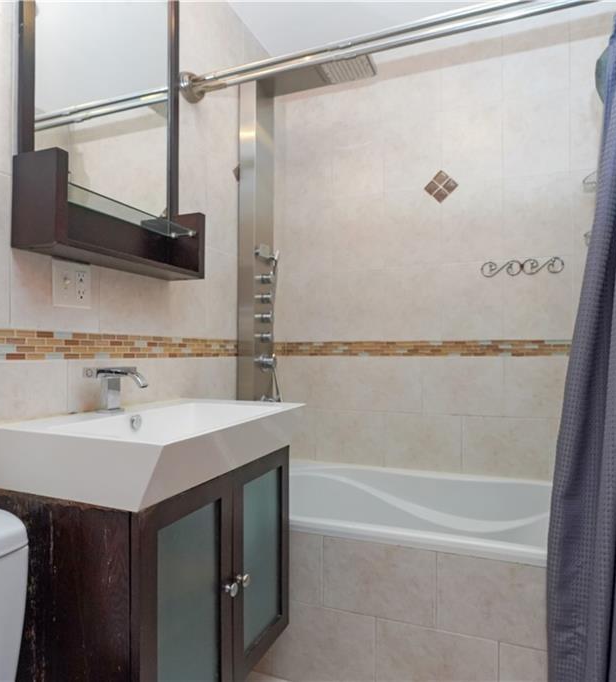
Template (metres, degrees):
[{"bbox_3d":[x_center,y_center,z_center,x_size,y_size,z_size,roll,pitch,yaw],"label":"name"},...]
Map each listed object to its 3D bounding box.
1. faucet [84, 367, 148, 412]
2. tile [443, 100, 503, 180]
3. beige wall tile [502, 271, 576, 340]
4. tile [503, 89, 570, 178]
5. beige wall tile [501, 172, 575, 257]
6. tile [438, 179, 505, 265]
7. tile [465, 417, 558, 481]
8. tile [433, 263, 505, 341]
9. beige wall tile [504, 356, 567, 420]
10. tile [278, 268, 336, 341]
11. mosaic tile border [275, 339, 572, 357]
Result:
[{"bbox_3d":[-0.498,0.131,1.197,0.164,0.123,0.065,0,-2,20],"label":"faucet"},{"bbox_3d":[0.720,-0.861,2.004,0.252,0.339,0.012,0,-1,20],"label":"tile"},{"bbox_3d":[0.944,-0.174,1.876,0.248,0.340,0.010,0,-2,20],"label":"beige wall tile"},{"bbox_3d":[0.960,-0.863,1.916,0.252,0.339,0.012,0,-1,20],"label":"tile"},{"bbox_3d":[0.960,-0.519,1.908,0.252,0.339,0.012,0,-1,20],"label":"beige wall tile"},{"bbox_3d":[0.720,-0.517,1.996,0.252,0.339,0.012,0,-1,20],"label":"tile"},{"bbox_3d":[0.821,0.443,1.906,0.332,0.250,0.010,0,-2,20],"label":"tile"},{"bbox_3d":[0.720,-0.173,1.988,0.252,0.339,0.012,0,-1,20],"label":"tile"},{"bbox_3d":[0.980,0.189,1.853,0.332,0.250,0.010,0,-2,20],"label":"beige wall tile"},{"bbox_3d":[-0.006,-0.166,2.227,0.276,0.340,0.010,0,-2,20],"label":"tile"},{"bbox_3d":[0.524,0.035,2.055,1.508,0.068,0.012,0,-1,20],"label":"mosaic tile border"}]

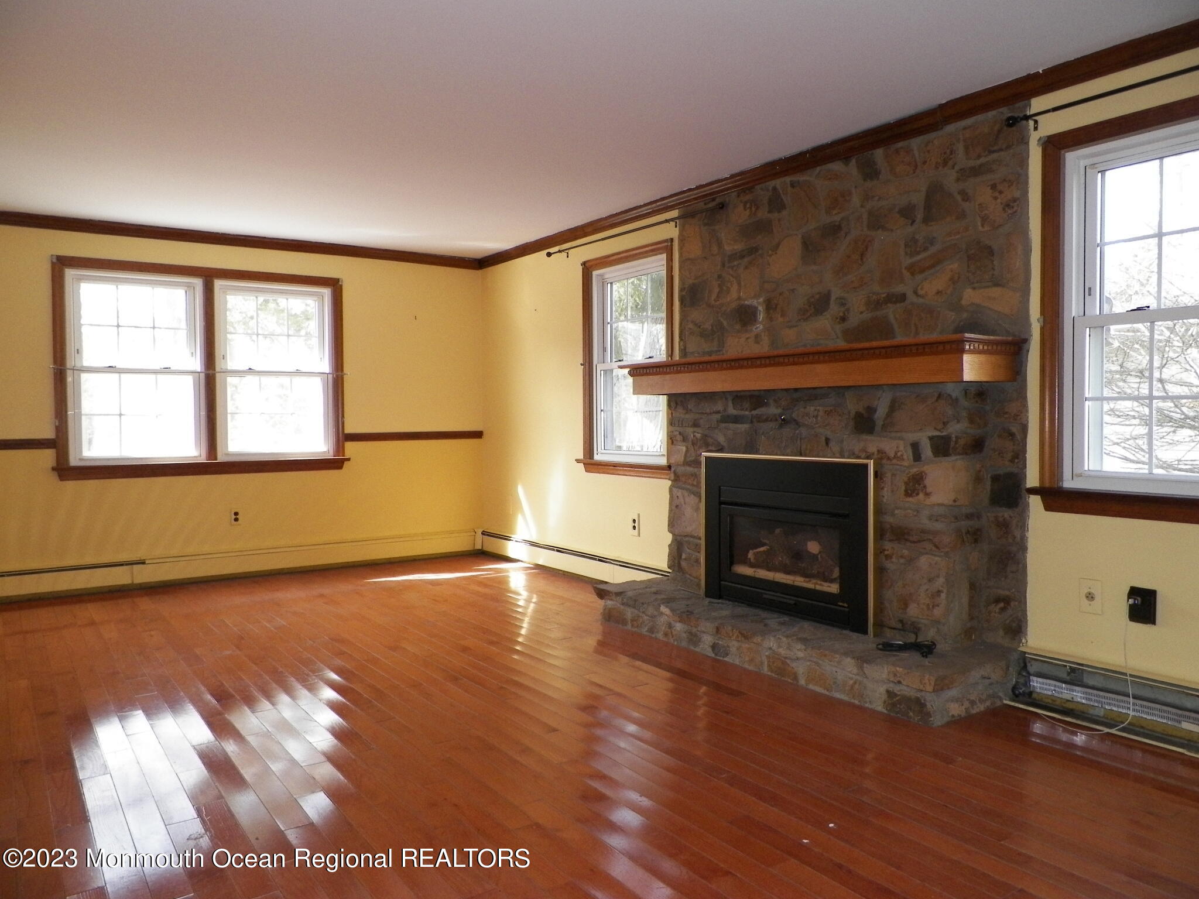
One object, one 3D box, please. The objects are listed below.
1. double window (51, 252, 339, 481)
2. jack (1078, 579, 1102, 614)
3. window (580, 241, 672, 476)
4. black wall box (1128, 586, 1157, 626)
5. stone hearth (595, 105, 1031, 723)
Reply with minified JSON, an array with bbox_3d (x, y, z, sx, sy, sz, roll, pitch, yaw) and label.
[{"bbox_3d":[-2.619,-0.528,5.859,1.839,1.387,0.080,-2,3,-35],"label":"double window"},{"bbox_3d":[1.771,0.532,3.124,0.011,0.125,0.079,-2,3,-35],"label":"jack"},{"bbox_3d":[0.156,-0.529,5.401,0.080,1.375,0.995,-2,3,-35],"label":"window"},{"bbox_3d":[1.865,0.539,2.970,0.030,0.121,0.078,-2,3,-35],"label":"black wall box"},{"bbox_3d":[0.806,-0.196,3.995,0.585,2.265,2.095,-2,3,-35],"label":"stone hearth"}]

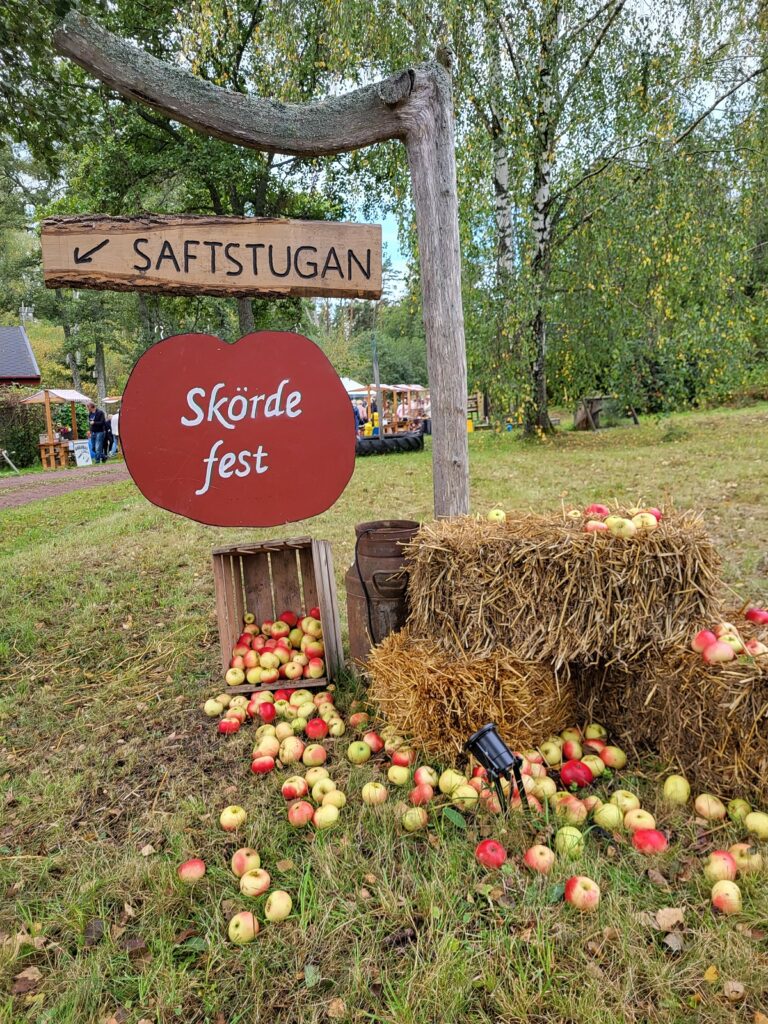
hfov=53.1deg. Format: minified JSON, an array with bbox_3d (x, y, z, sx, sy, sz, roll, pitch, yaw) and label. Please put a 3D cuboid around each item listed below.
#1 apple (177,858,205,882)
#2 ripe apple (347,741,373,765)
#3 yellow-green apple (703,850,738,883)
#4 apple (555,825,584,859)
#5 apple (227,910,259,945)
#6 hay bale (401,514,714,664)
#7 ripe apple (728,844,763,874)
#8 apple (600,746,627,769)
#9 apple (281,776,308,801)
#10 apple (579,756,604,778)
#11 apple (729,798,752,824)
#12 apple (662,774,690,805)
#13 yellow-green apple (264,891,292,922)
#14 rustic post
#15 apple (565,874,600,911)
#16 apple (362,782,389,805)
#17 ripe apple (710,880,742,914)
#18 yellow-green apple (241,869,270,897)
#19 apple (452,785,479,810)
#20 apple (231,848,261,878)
[{"bbox_3d":[-0.497,0.929,1.993,0.067,0.060,0.067,0,9,0],"label":"apple"},{"bbox_3d":[-0.078,0.764,2.443,0.073,0.070,0.073,-2,8,0],"label":"ripe apple"},{"bbox_3d":[0.798,0.840,1.821,0.072,0.067,0.072,-1,9,0],"label":"yellow-green apple"},{"bbox_3d":[0.475,0.844,1.962,0.072,0.071,0.072,-1,9,0],"label":"apple"},{"bbox_3d":[-0.307,0.913,1.689,0.066,0.066,0.066,-2,8,0],"label":"apple"},{"bbox_3d":[0.612,0.237,2.745,0.977,0.361,0.461,0,8,14],"label":"hay bale"},{"bbox_3d":[0.944,0.904,2.008,0.076,0.070,0.076,-3,9,0],"label":"ripe apple"},{"bbox_3d":[0.701,0.751,2.348,0.076,0.070,0.076,-2,8,0],"label":"apple"},{"bbox_3d":[-0.285,0.882,2.453,0.078,0.073,0.078,-3,9,0],"label":"apple"},{"bbox_3d":[0.642,0.781,2.362,0.069,0.063,0.069,0,9,0],"label":"apple"},{"bbox_3d":[0.983,0.826,2.120,0.066,0.060,0.066,0,9,0],"label":"apple"},{"bbox_3d":[0.816,0.774,2.142,0.074,0.077,0.074,-2,8,0],"label":"apple"},{"bbox_3d":[-0.263,0.985,1.922,0.062,0.069,0.069,21,0,-31],"label":"yellow-green apple"},{"bbox_3d":[-0.409,-0.513,2.981,1.463,2.666,0.220,-3,9,0],"label":"rustic post"},{"bbox_3d":[0.449,0.864,1.741,0.073,0.066,0.073,0,9,0],"label":"apple"},{"bbox_3d":[-0.026,0.854,2.327,0.076,0.067,0.076,-1,9,0],"label":"apple"},{"bbox_3d":[0.854,0.958,1.915,0.073,0.068,0.073,-3,9,0],"label":"ripe apple"},{"bbox_3d":[-0.335,0.967,2.005,0.076,0.065,0.076,-1,9,0],"label":"yellow-green apple"},{"bbox_3d":[0.240,0.838,2.258,0.074,0.067,0.074,-1,9,0],"label":"apple"},{"bbox_3d":[-0.386,0.977,2.144,0.077,0.071,0.077,-3,9,0],"label":"apple"}]

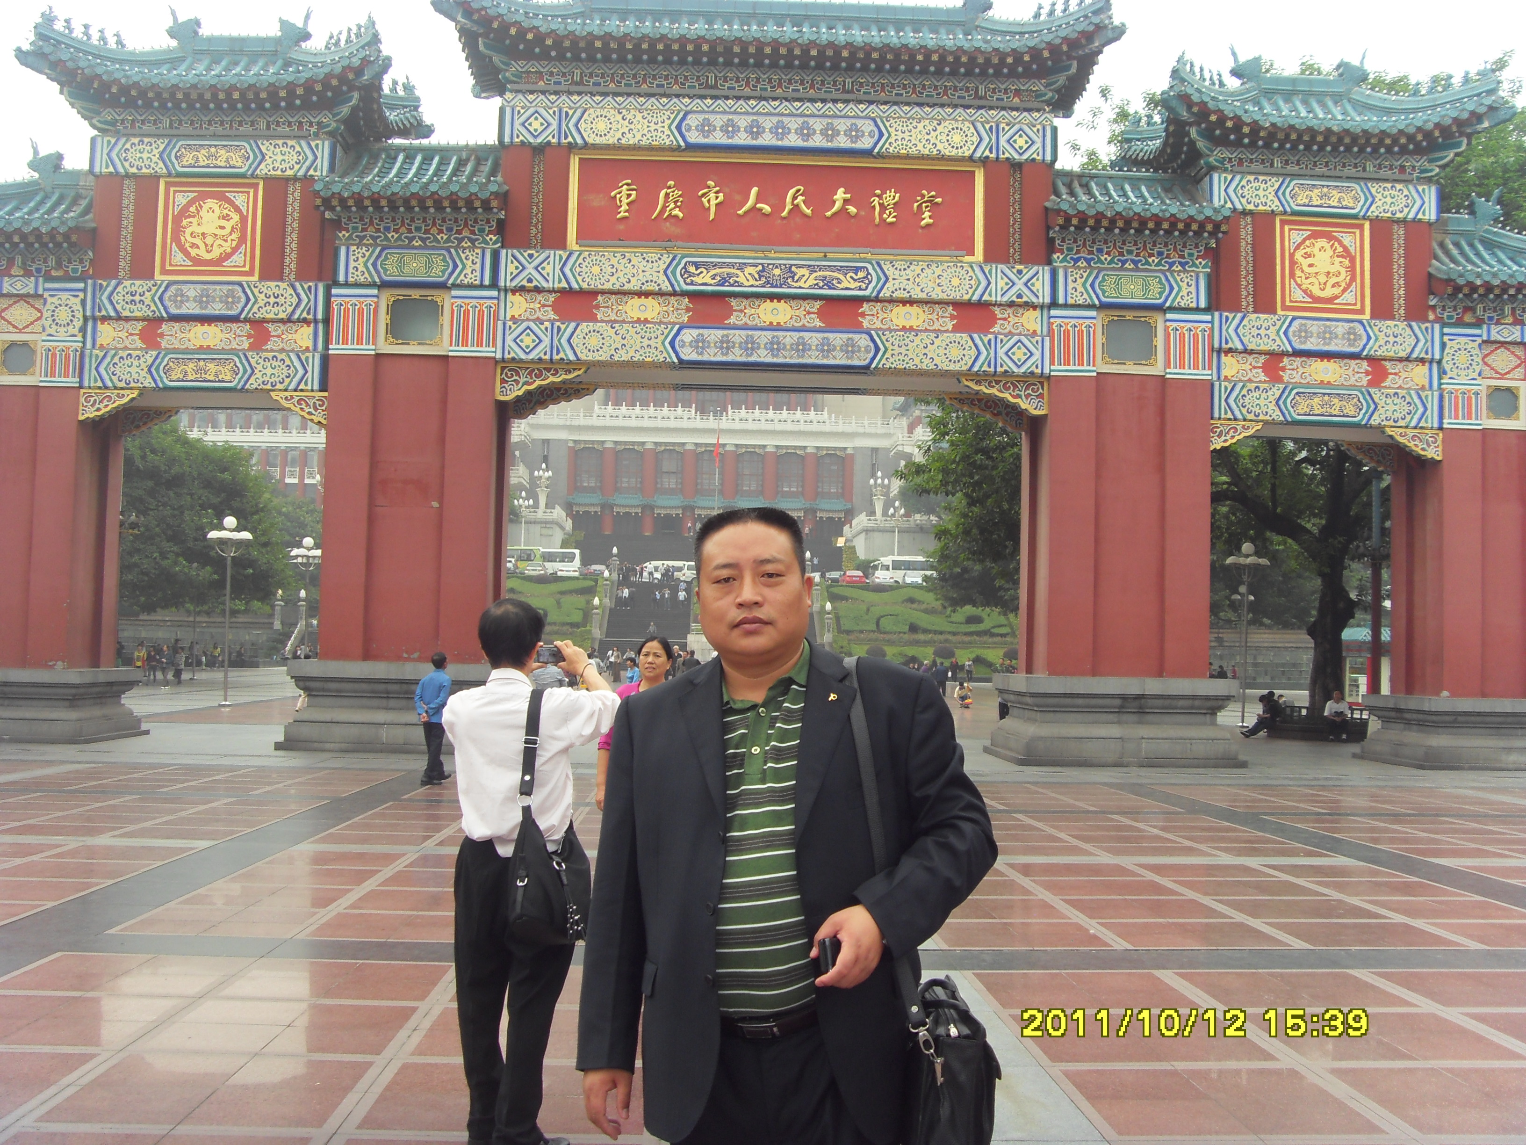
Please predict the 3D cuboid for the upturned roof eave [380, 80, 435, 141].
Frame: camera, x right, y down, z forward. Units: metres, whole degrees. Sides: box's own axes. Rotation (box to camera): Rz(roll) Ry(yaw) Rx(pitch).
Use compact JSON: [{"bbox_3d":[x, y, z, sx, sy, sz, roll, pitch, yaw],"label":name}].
[{"bbox_3d":[-6.978,-9.028,33.600,1.150,1.150,1.200,1,-3,-2],"label":"upturned roof eave"}]

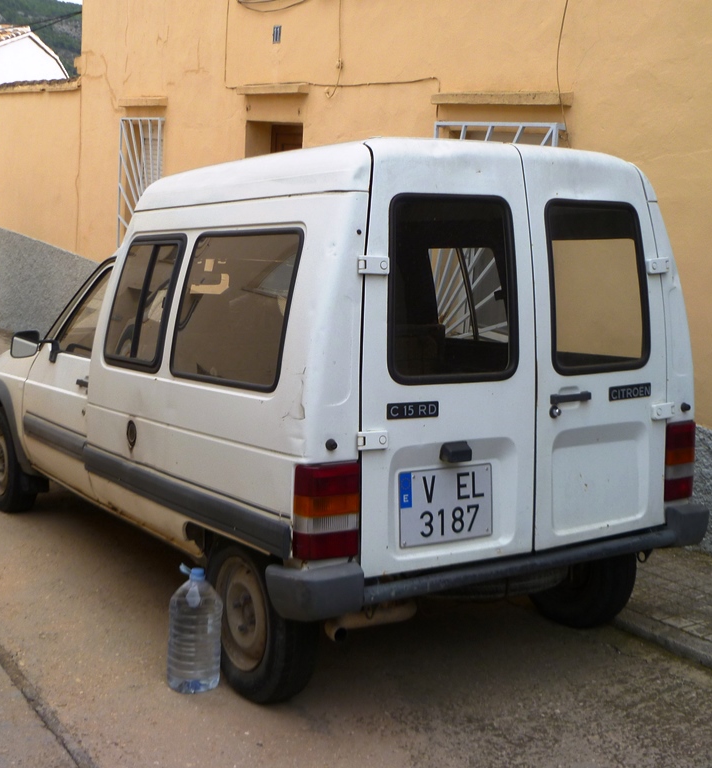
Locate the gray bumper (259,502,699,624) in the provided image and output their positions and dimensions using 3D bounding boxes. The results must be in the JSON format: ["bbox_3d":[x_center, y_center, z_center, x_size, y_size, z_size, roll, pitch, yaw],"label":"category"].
[{"bbox_3d":[0.508,0.510,2.977,1.600,0.155,0.270,-4,5,-32],"label":"gray bumper"}]

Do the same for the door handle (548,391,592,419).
[{"bbox_3d":[0.672,0.066,2.954,0.172,0.075,0.050,-4,5,-32],"label":"door handle"}]

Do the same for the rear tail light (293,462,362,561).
[{"bbox_3d":[-0.081,0.341,2.572,0.170,0.265,0.115,-4,5,-32],"label":"rear tail light"}]

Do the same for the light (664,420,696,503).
[{"bbox_3d":[1.112,0.264,3.307,0.165,0.270,0.110,-4,5,-32],"label":"light"}]

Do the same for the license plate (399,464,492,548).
[{"bbox_3d":[0.268,0.357,2.785,0.340,0.220,0.020,-4,5,-32],"label":"license plate"}]

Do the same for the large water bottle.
[{"bbox_3d":[-0.504,0.774,2.997,0.172,0.390,0.172,-1,8,-32],"label":"large water bottle"}]

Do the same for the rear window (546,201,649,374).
[{"bbox_3d":[0.781,-0.308,3.059,0.440,0.560,0.040,-4,1,-32],"label":"rear window"}]

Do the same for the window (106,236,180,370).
[{"bbox_3d":[-0.745,-0.283,3.350,0.040,0.470,0.560,7,0,-35],"label":"window"}]

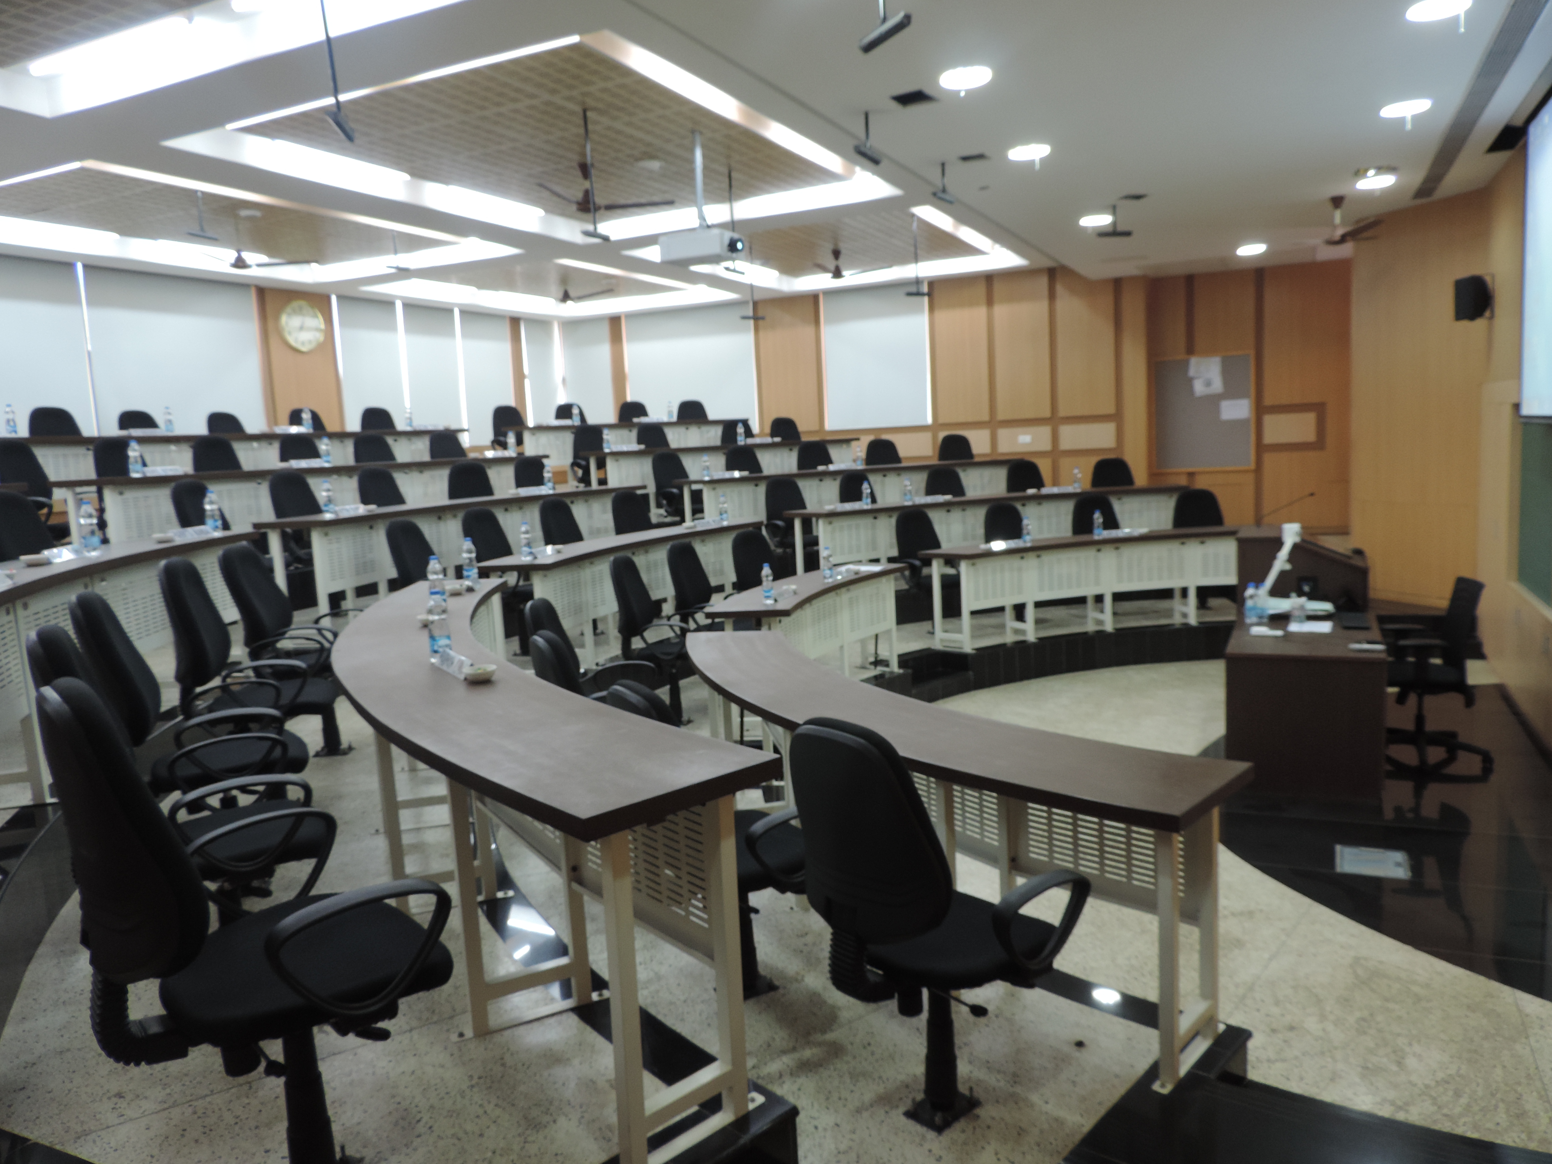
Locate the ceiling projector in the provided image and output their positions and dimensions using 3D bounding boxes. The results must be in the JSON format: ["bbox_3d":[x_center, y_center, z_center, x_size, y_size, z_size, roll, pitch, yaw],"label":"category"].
[{"bbox_3d":[-0.470,-2.183,7.005,0.460,0.160,0.350,0,8,25],"label":"ceiling projector"}]

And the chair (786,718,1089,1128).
[{"bbox_3d":[0.370,0.782,2.538,0.580,1.010,0.580,-8,9,-38],"label":"chair"}]

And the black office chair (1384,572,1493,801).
[{"bbox_3d":[3.773,0.502,6.245,0.640,1.040,0.640,-1,8,16],"label":"black office chair"}]

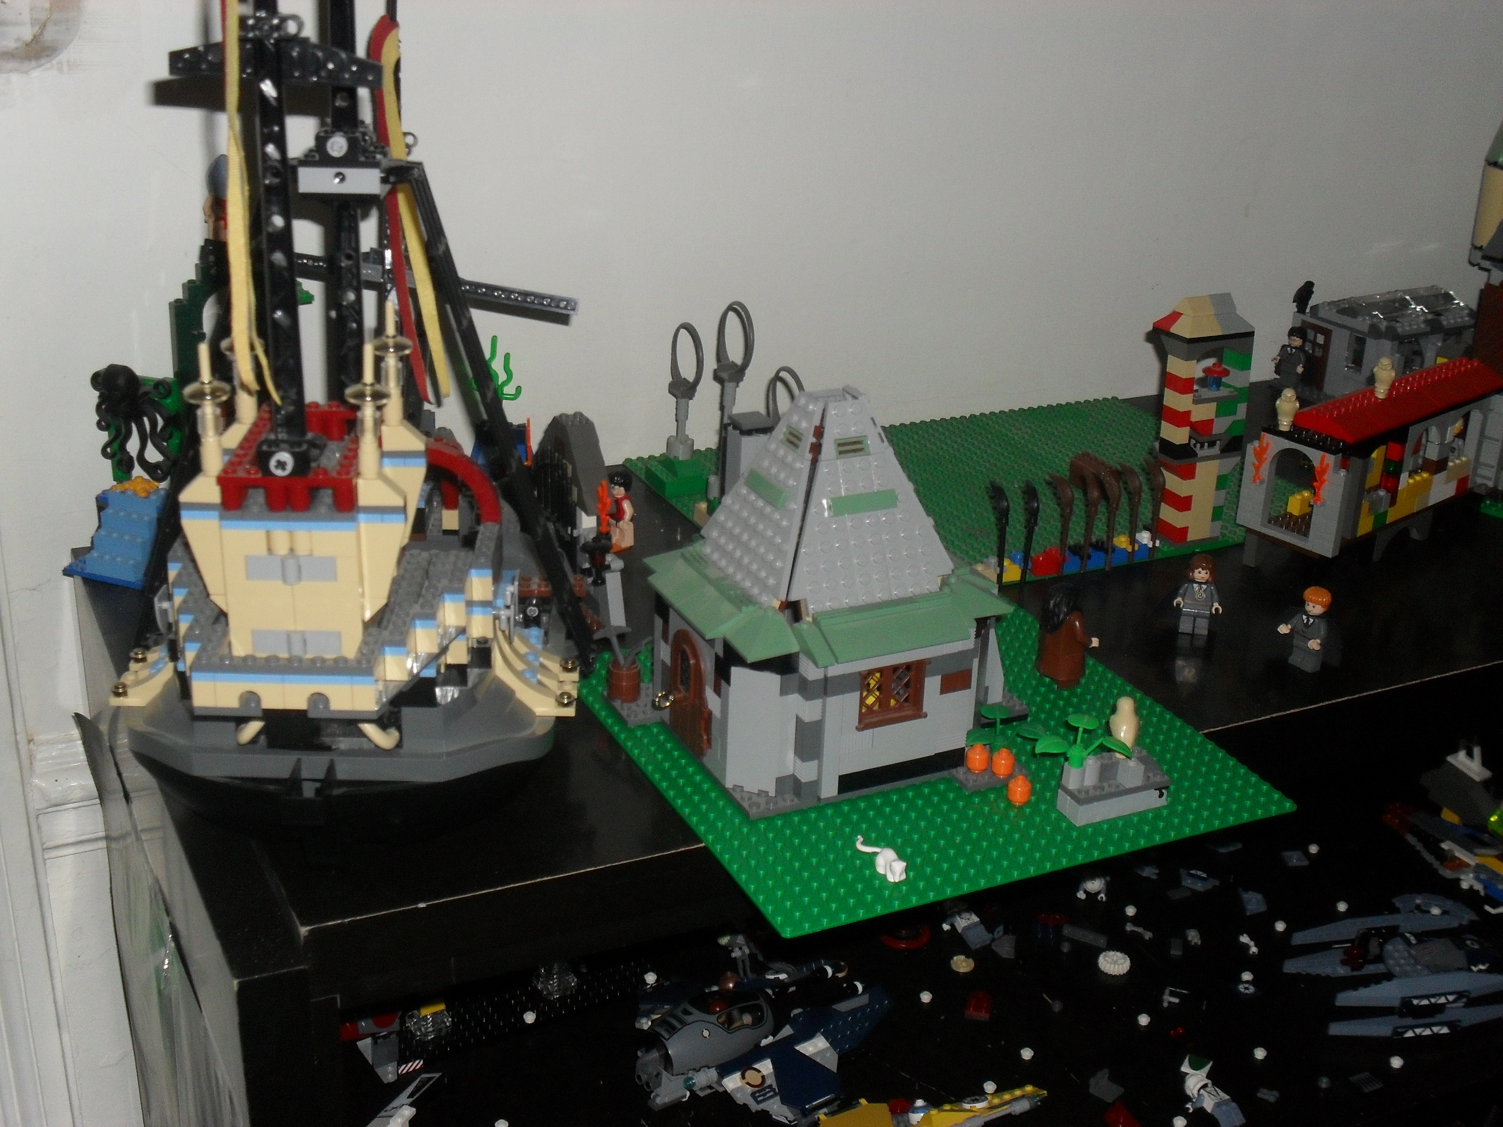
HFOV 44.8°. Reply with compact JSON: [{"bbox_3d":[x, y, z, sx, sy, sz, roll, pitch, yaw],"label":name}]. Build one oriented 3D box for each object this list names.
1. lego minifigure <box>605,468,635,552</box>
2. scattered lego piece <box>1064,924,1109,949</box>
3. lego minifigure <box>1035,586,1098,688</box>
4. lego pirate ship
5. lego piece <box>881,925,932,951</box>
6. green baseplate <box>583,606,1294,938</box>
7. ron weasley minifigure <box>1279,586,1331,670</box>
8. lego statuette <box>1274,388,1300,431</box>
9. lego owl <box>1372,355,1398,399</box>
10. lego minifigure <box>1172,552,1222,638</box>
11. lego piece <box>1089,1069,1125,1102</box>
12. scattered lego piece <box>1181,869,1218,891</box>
[{"bbox_3d":[-0.075,-0.031,1.043,0.013,0.044,0.025,-17,29,-37],"label":"lego minifigure"},{"bbox_3d":[0.237,0.265,1.293,0.032,0.004,0.008,14,26,26],"label":"scattered lego piece"},{"bbox_3d":[0.156,0.035,0.897,0.022,0.050,0.025,-11,26,-28],"label":"lego minifigure"},{"bbox_3d":[-0.152,-0.099,0.747,0.187,0.400,0.350,2,23,-1],"label":"lego pirate ship"},{"bbox_3d":[0.109,0.264,1.284,0.034,0.005,0.034,2,23,-1],"label":"lego piece"},{"bbox_3d":[0.072,0.079,0.851,0.256,0.004,0.256,-9,25,-24],"label":"green baseplate"},{"bbox_3d":[0.282,0.033,0.926,0.015,0.043,0.025,-12,27,-30],"label":"ron weasley minifigure"},{"bbox_3d":[0.301,-0.086,1.023,0.013,0.025,0.011,9,24,16],"label":"lego statuette"},{"bbox_3d":[0.365,-0.107,1.050,0.013,0.025,0.011,10,24,18],"label":"lego owl"},{"bbox_3d":[0.235,0.016,0.962,0.025,0.043,0.013,2,23,-1],"label":"lego minifigure"},{"bbox_3d":[0.222,0.327,1.139,0.016,0.010,0.016,22,30,39],"label":"lego piece"},{"bbox_3d":[0.334,0.237,1.363,0.031,0.006,0.015,14,26,27],"label":"scattered lego piece"}]

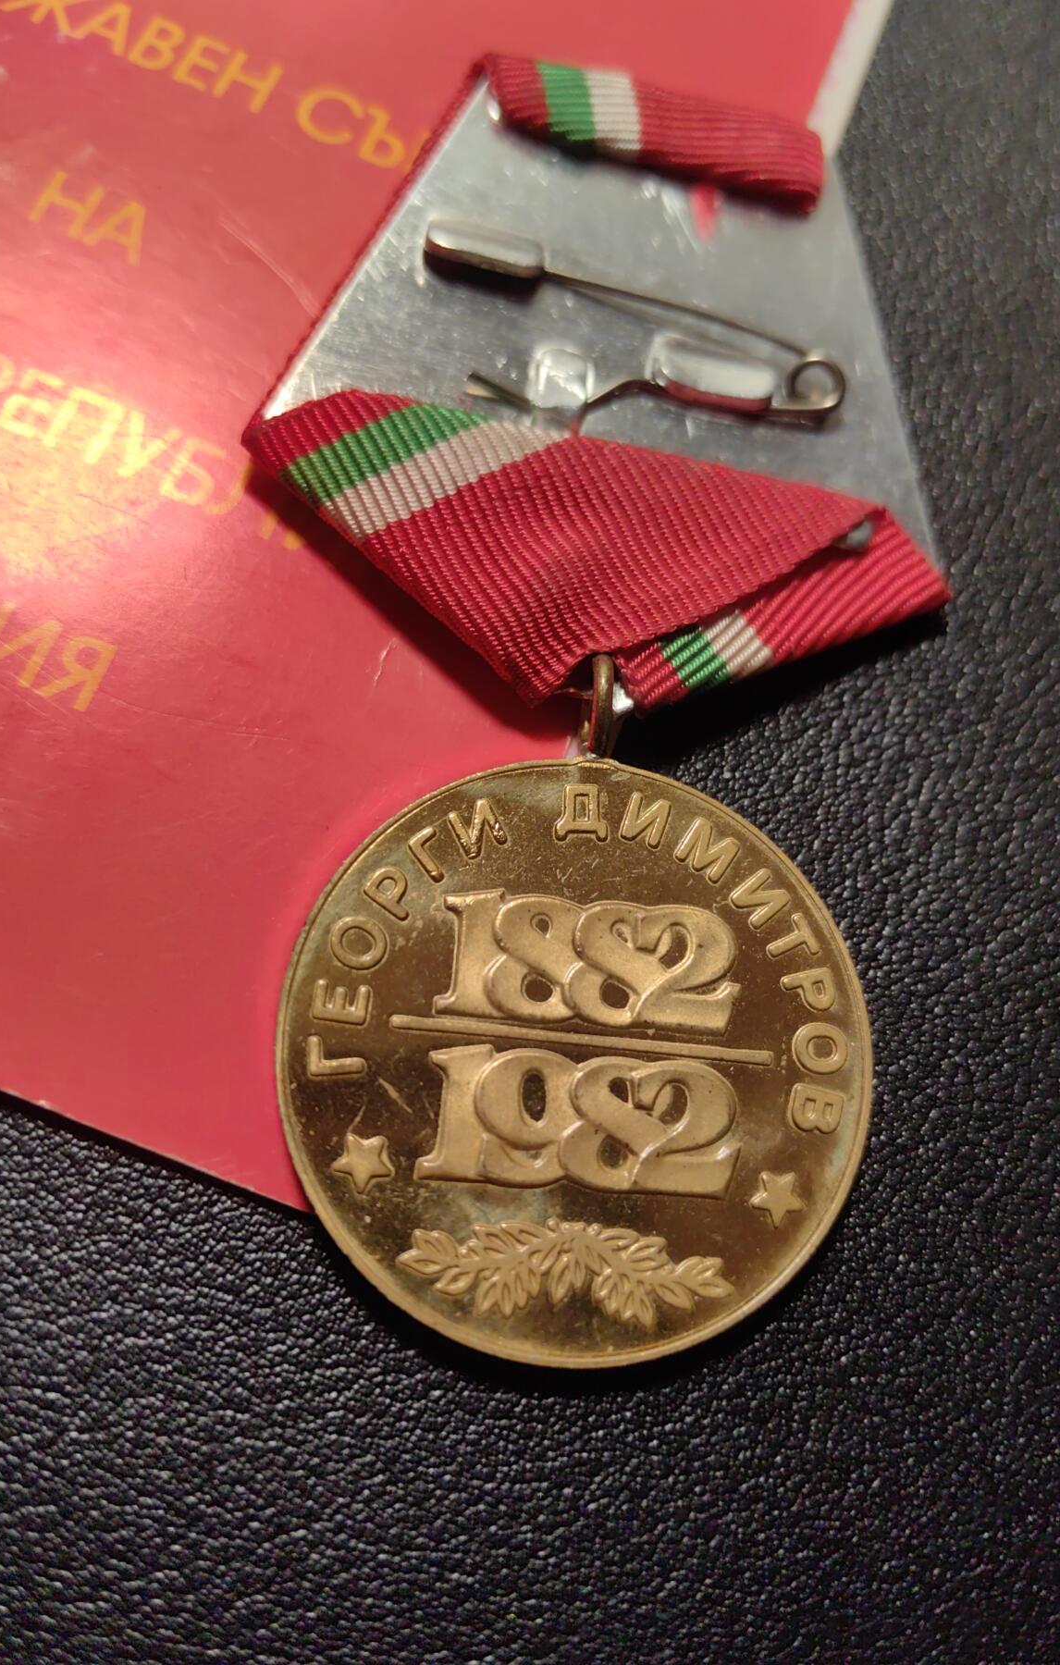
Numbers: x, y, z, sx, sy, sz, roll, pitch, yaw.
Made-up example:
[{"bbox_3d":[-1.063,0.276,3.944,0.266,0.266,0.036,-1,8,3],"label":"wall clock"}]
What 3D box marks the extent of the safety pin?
[{"bbox_3d":[0.007,-0.033,0.087,0.030,0.003,0.011,11,72,-4],"label":"safety pin"}]

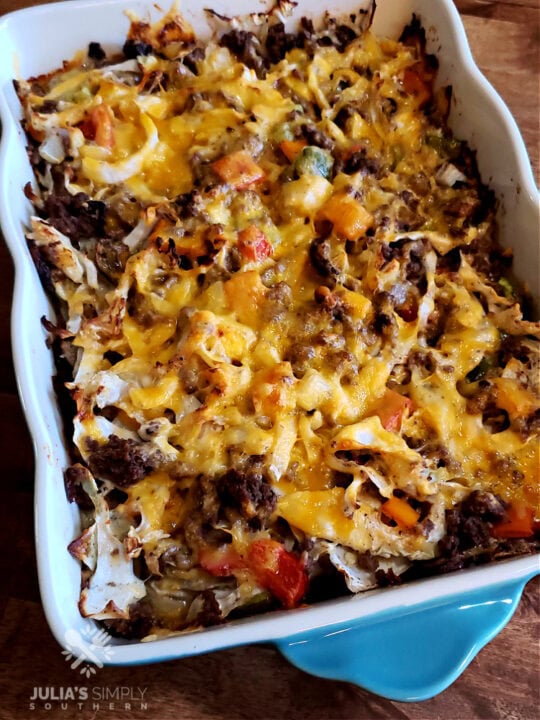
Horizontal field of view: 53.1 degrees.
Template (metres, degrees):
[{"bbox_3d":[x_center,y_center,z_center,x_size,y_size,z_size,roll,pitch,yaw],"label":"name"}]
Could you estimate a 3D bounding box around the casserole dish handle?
[{"bbox_3d":[0.052,0.102,0.194,0.100,0.019,0.034,-11,70,-7],"label":"casserole dish handle"}]

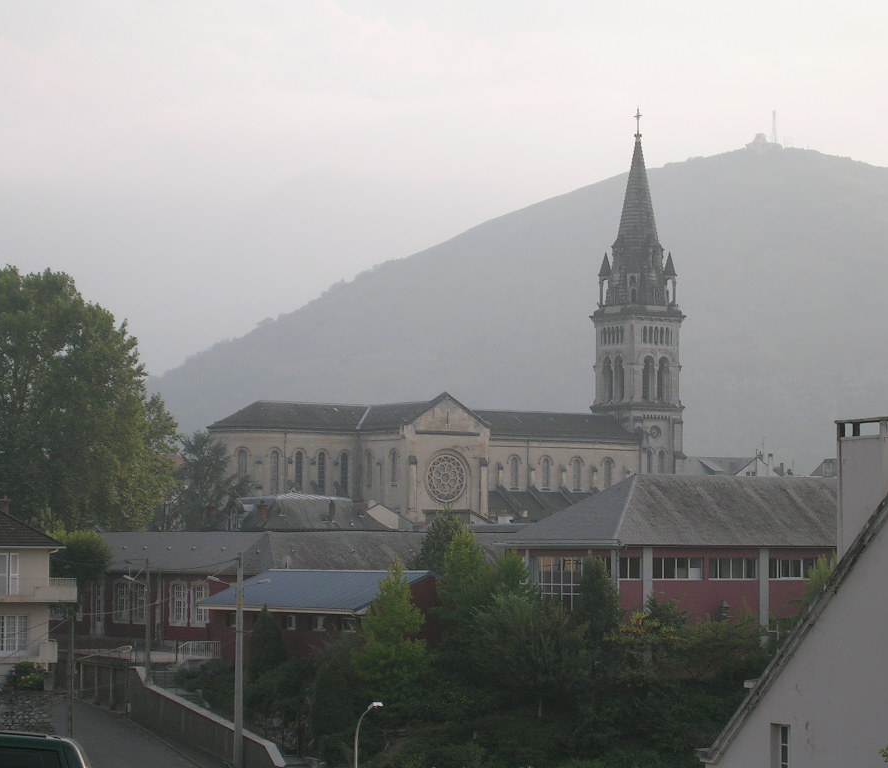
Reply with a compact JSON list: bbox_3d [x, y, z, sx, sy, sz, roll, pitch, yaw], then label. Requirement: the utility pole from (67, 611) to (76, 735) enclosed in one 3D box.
[{"bbox_3d":[-15.960,12.910,133.000,0.300,6.590,0.300,0,-3,0],"label":"utility pole"}]

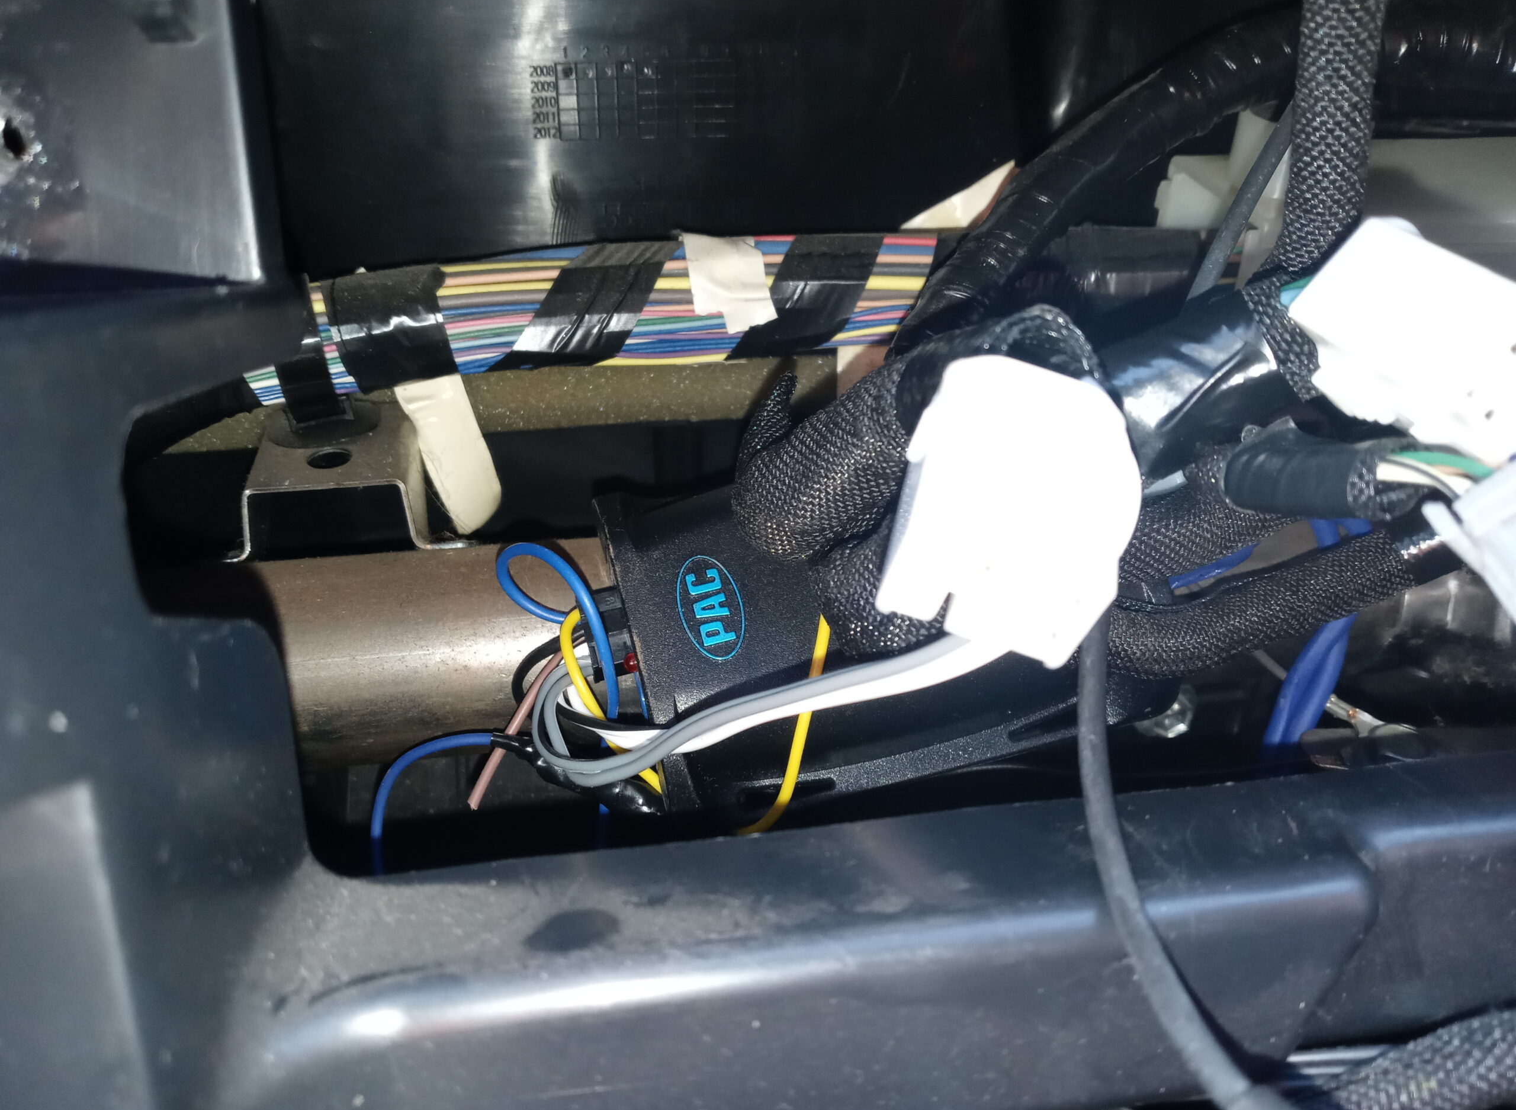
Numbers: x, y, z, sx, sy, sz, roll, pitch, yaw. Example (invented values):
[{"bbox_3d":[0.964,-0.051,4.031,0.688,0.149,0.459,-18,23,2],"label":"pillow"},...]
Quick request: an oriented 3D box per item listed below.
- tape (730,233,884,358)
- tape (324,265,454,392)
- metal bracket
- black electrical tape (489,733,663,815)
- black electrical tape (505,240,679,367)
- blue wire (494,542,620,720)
[{"bbox_3d":[0.012,-0.061,0.290,0.034,0.024,0.023,-5,34,-7],"label":"tape"},{"bbox_3d":[-0.080,-0.050,0.270,0.025,0.024,0.022,-7,35,-10],"label":"tape"},{"bbox_3d":[-0.090,-0.017,0.274,0.048,0.022,0.038,-4,34,-6],"label":"metal bracket"},{"bbox_3d":[-0.037,0.045,0.250,0.036,0.009,0.008,22,36,0],"label":"black electrical tape"},{"bbox_3d":[-0.038,-0.058,0.280,0.037,0.024,0.023,-5,34,-7],"label":"black electrical tape"},{"bbox_3d":[-0.040,0.015,0.241,0.024,0.032,0.016,-5,34,-7],"label":"blue wire"}]

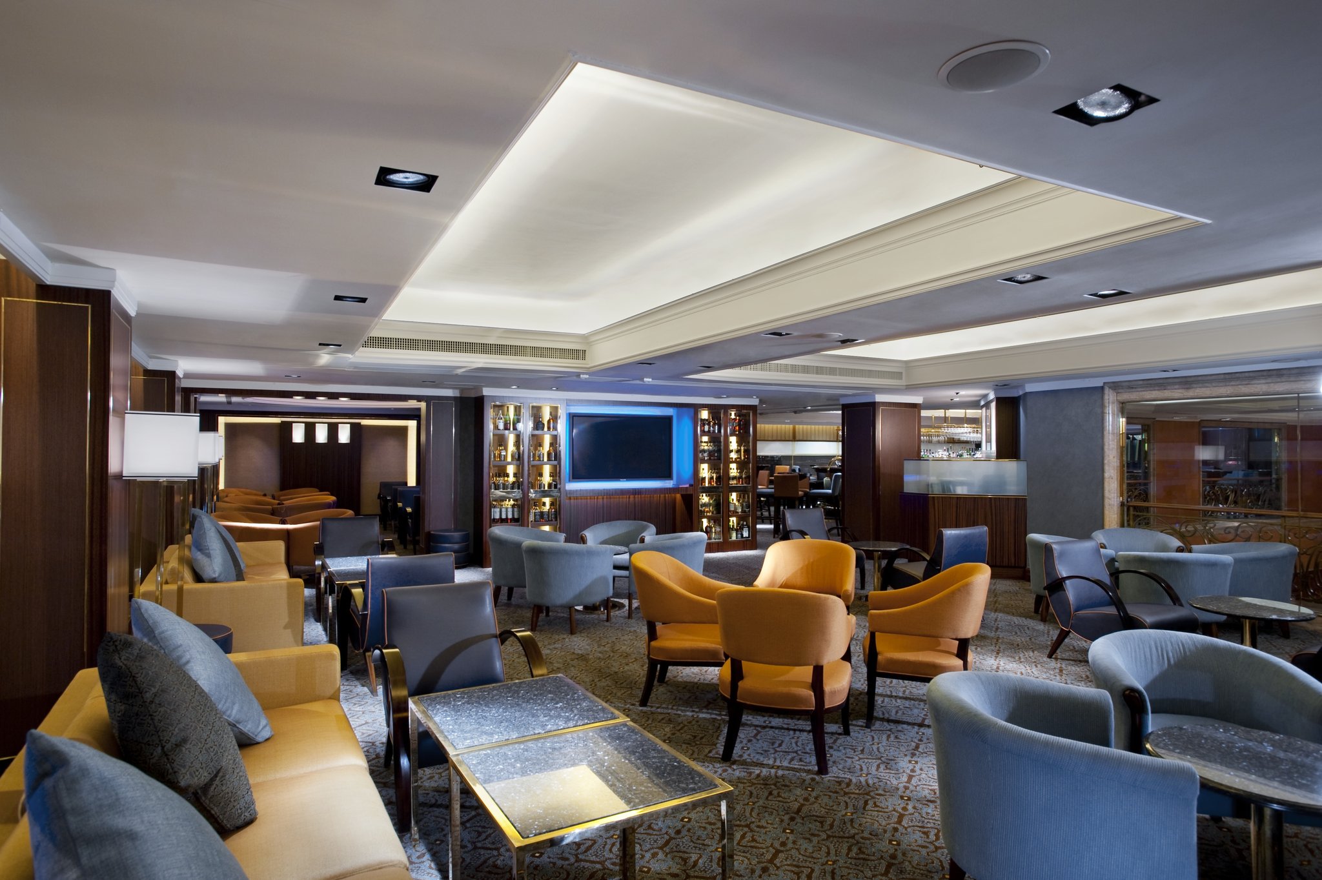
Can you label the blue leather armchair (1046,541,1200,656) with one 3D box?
[{"bbox_3d":[3.050,1.131,4.968,0.645,0.848,0.735,0,-1,-29],"label":"blue leather armchair"}]

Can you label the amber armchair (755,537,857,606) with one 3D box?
[{"bbox_3d":[0.979,1.124,4.906,0.630,0.852,0.660,0,-1,17],"label":"amber armchair"}]

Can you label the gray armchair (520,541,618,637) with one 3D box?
[{"bbox_3d":[-0.782,1.194,6.138,0.720,0.731,0.690,0,-1,17],"label":"gray armchair"}]

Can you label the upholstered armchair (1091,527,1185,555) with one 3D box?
[{"bbox_3d":[4.466,1.209,6.910,0.704,0.694,0.663,0,-1,27],"label":"upholstered armchair"}]

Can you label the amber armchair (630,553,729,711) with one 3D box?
[{"bbox_3d":[0.217,1.098,4.318,0.643,0.842,0.612,0,-1,15],"label":"amber armchair"}]

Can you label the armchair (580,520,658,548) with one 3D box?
[{"bbox_3d":[-0.430,1.208,7.519,0.720,0.731,0.690,0,-1,16],"label":"armchair"}]

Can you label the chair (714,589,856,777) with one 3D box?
[{"bbox_3d":[0.641,1.096,3.675,0.612,0.837,0.643,0,-1,17],"label":"chair"}]

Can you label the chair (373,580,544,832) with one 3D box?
[{"bbox_3d":[-0.876,1.097,3.182,0.602,0.817,0.755,0,-1,-27],"label":"chair"}]

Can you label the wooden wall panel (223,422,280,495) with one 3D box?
[{"bbox_3d":[-8.396,0.614,15.072,1.010,1.960,0.050,0,-1,-28],"label":"wooden wall panel"}]

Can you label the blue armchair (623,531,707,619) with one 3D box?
[{"bbox_3d":[0.098,1.191,6.614,0.653,0.694,0.694,0,-1,13],"label":"blue armchair"}]

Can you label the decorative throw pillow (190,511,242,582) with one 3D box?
[{"bbox_3d":[-3.437,0.822,5.617,0.180,0.560,0.560,-19,9,-29],"label":"decorative throw pillow"}]

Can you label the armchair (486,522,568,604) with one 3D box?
[{"bbox_3d":[-1.311,1.189,6.930,0.653,0.694,0.694,0,-1,17],"label":"armchair"}]

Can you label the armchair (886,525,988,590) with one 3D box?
[{"bbox_3d":[2.354,1.136,6.370,0.602,0.817,0.755,0,-1,-28],"label":"armchair"}]

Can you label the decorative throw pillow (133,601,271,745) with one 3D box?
[{"bbox_3d":[-1.606,0.788,2.587,0.200,0.580,0.530,-39,18,-25],"label":"decorative throw pillow"}]

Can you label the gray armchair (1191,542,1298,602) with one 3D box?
[{"bbox_3d":[4.783,1.203,6.048,0.690,0.731,0.720,0,-1,24],"label":"gray armchair"}]

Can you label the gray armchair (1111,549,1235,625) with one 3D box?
[{"bbox_3d":[3.966,1.196,5.634,0.704,0.694,0.663,0,-1,21],"label":"gray armchair"}]

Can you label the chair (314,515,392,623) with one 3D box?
[{"bbox_3d":[-2.719,1.119,6.492,0.607,0.817,0.755,0,-1,-27],"label":"chair"}]

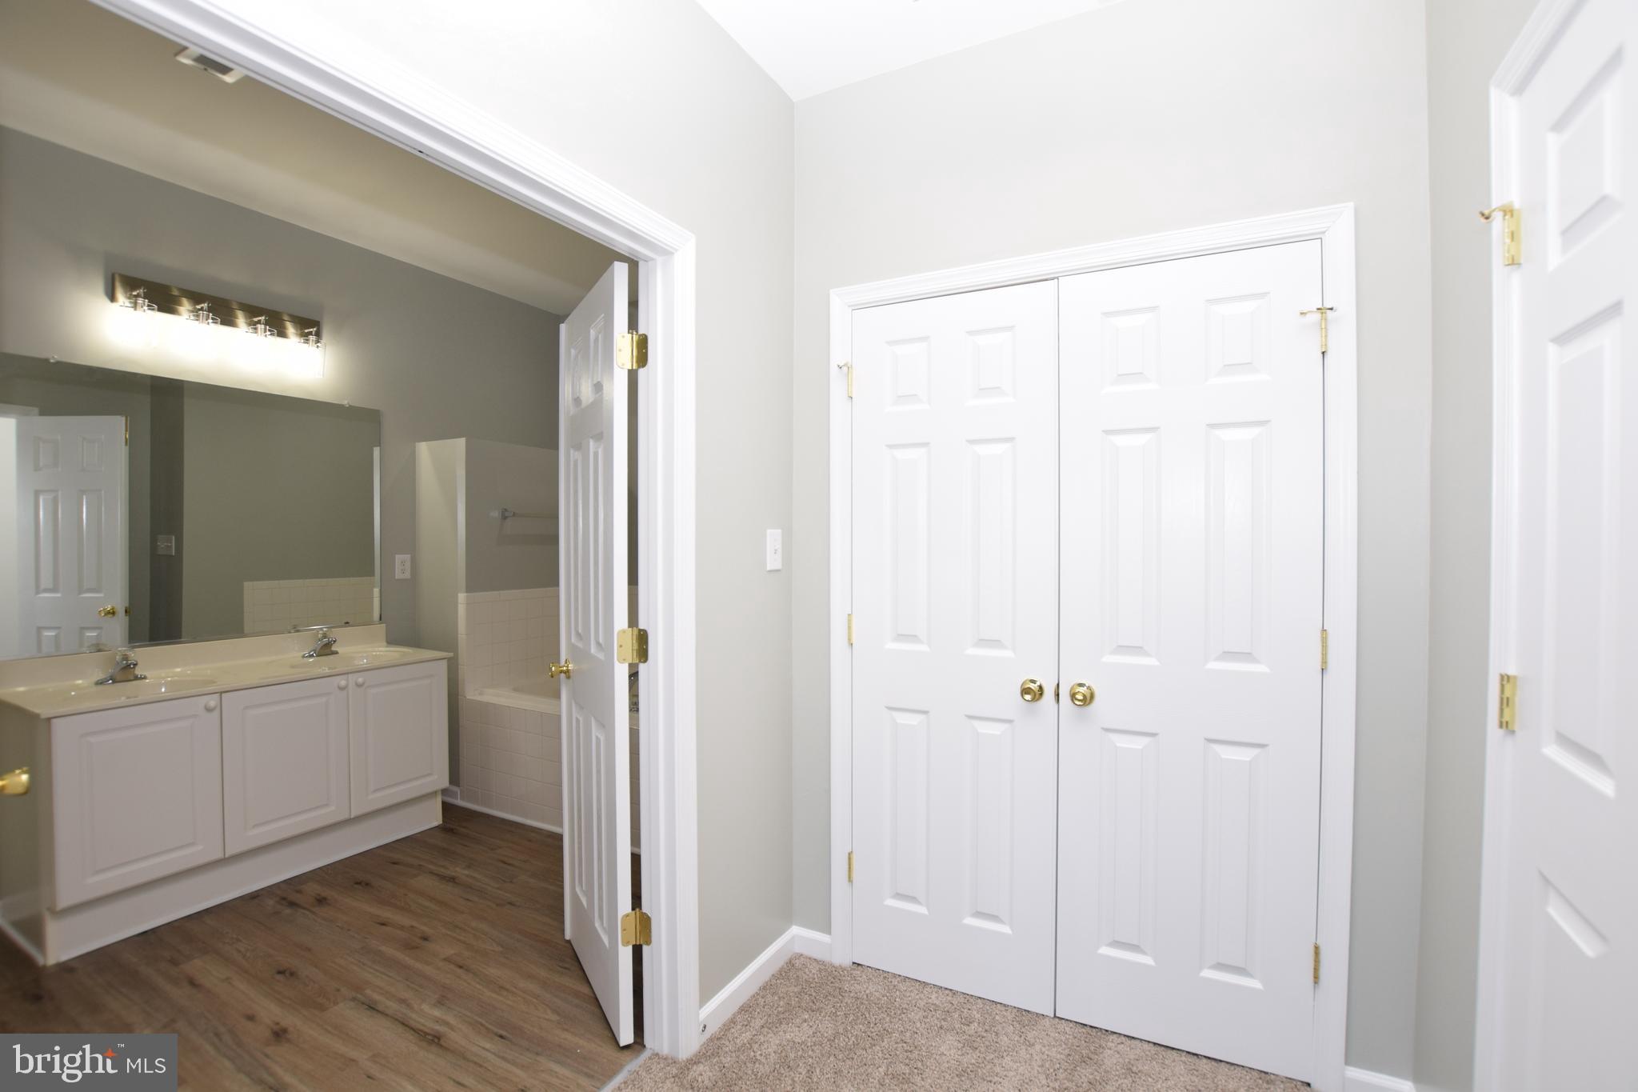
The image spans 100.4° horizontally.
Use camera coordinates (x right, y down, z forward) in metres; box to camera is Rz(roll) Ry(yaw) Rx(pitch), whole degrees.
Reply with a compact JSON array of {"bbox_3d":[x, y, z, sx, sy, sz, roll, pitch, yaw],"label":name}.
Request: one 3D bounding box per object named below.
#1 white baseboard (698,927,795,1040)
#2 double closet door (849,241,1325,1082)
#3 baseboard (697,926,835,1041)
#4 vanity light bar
[{"bbox_3d":[-0.195,1.285,2.022,0.015,0.088,0.461,0,1,31],"label":"white baseboard"},{"bbox_3d":[0.657,0.286,1.900,1.196,2.039,0.050,0,1,24],"label":"double closet door"},{"bbox_3d":[-0.144,1.285,1.992,0.132,0.088,0.461,0,1,31],"label":"baseboard"},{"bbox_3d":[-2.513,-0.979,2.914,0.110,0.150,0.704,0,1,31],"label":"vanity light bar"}]

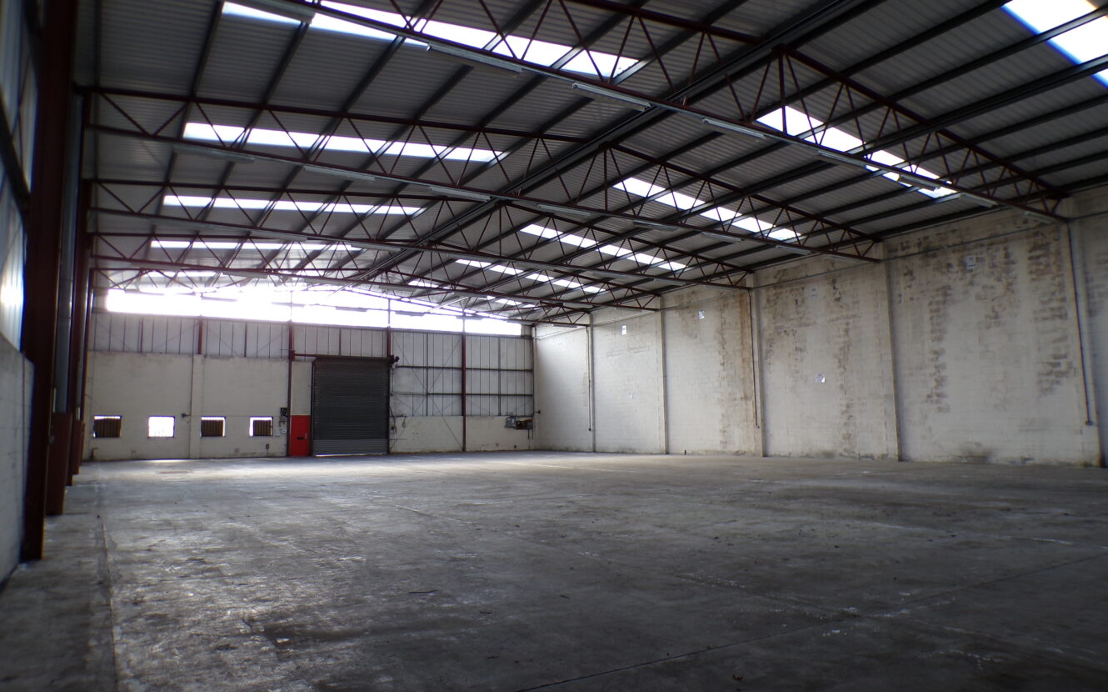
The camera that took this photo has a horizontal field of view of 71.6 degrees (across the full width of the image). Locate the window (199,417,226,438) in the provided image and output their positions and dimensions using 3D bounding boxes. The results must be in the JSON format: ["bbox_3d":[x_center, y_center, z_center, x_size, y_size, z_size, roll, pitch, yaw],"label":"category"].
[{"bbox_3d":[-16.750,3.981,37.723,1.122,0.995,0.120,3,-7,-31],"label":"window"}]

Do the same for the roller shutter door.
[{"bbox_3d":[-10.827,3.213,41.236,4.262,5.232,0.300,3,-7,-31],"label":"roller shutter door"}]

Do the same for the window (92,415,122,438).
[{"bbox_3d":[-20.616,3.745,35.434,1.151,0.982,0.120,3,-7,-31],"label":"window"}]

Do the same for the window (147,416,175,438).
[{"bbox_3d":[-18.691,3.864,36.574,1.151,1.003,0.120,3,-7,-31],"label":"window"}]

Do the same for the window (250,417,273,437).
[{"bbox_3d":[-14.810,4.093,38.873,1.143,1.007,0.120,3,-7,-31],"label":"window"}]

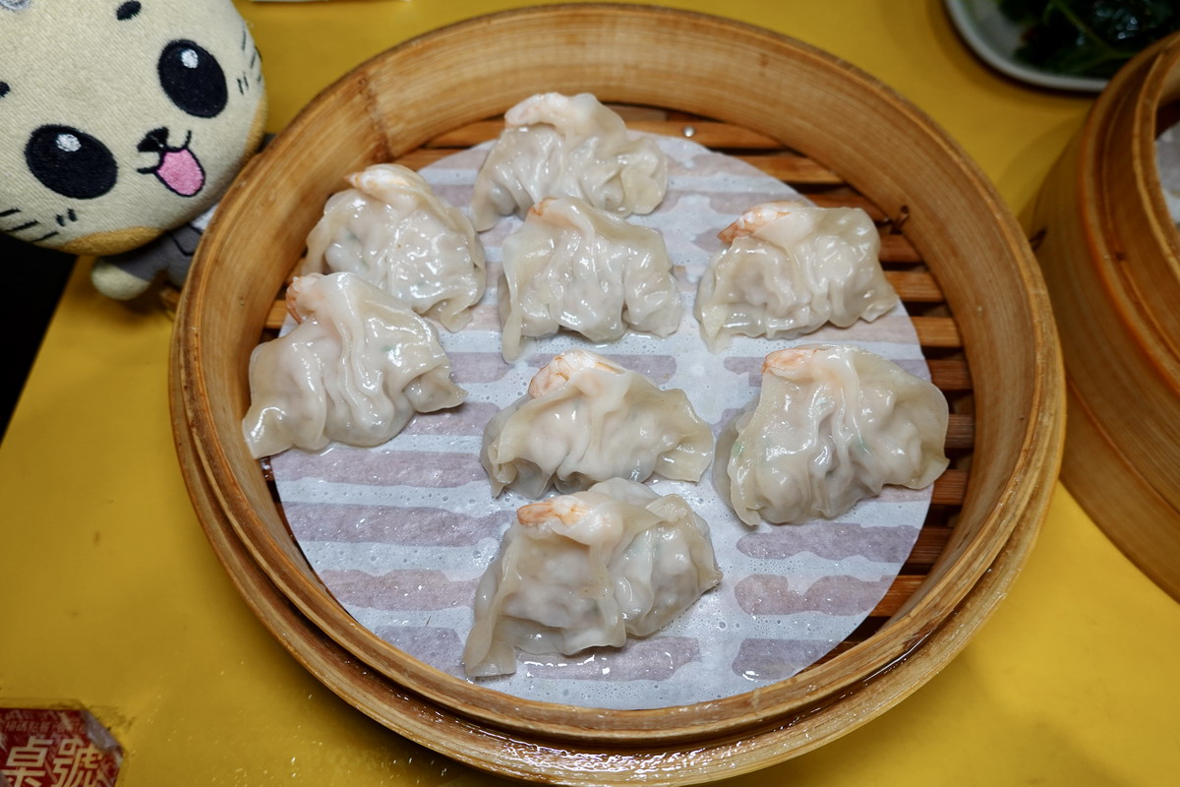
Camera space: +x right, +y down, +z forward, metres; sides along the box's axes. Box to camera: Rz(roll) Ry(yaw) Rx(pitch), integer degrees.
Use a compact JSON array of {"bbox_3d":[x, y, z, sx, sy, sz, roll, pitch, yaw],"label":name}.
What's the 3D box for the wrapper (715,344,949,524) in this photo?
[{"bbox_3d":[0.071,0.008,0.222,0.069,0.034,0.048,-12,62,-7],"label":"wrapper"}]

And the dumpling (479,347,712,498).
[{"bbox_3d":[0.002,0.009,0.219,0.067,0.037,0.040,-4,62,-3],"label":"dumpling"}]

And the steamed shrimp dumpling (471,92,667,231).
[{"bbox_3d":[-0.007,-0.079,0.265,0.071,0.040,0.038,-10,62,-6],"label":"steamed shrimp dumpling"}]

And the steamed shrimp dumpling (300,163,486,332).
[{"bbox_3d":[-0.063,-0.049,0.248,0.058,0.039,0.046,17,63,8],"label":"steamed shrimp dumpling"}]

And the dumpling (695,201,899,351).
[{"bbox_3d":[0.066,-0.041,0.248,0.065,0.035,0.045,-11,62,-7],"label":"dumpling"}]

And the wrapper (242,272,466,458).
[{"bbox_3d":[-0.073,-0.011,0.227,0.065,0.039,0.048,-17,63,-10],"label":"wrapper"}]

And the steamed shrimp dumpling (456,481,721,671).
[{"bbox_3d":[-0.001,0.045,0.200,0.074,0.037,0.043,-21,64,-12],"label":"steamed shrimp dumpling"}]

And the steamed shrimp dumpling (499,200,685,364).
[{"bbox_3d":[-0.002,-0.038,0.242,0.061,0.041,0.045,-8,62,-5],"label":"steamed shrimp dumpling"}]

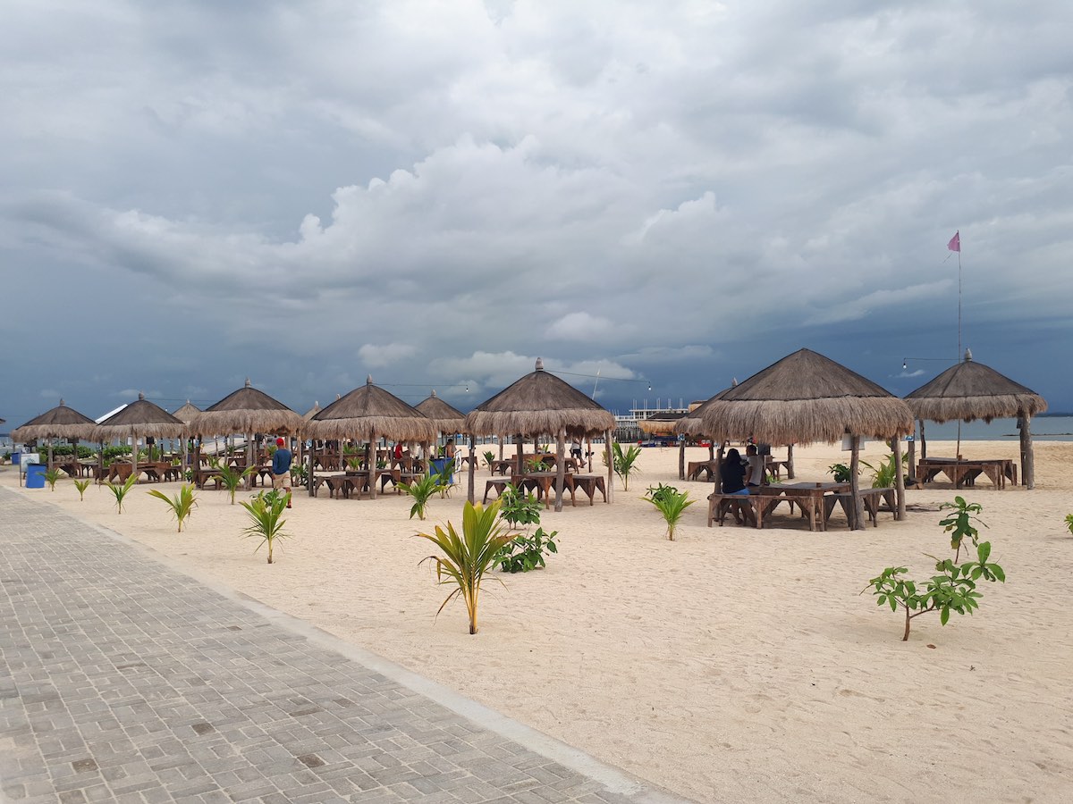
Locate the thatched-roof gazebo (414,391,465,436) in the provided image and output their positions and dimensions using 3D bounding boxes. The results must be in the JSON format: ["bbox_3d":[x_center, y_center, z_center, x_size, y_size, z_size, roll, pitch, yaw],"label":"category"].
[{"bbox_3d":[-4.124,1.199,33.968,3.500,3.280,3.500,-2,-2,39],"label":"thatched-roof gazebo"}]

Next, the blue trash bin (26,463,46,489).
[{"bbox_3d":[-17.024,2.514,28.453,0.570,0.810,0.570,0,-2,-31],"label":"blue trash bin"}]

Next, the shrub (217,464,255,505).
[{"bbox_3d":[-7.232,1.967,20.076,0.934,0.997,0.887,0,-2,-20],"label":"shrub"}]

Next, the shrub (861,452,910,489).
[{"bbox_3d":[8.675,1.698,20.777,1.120,1.040,1.050,-2,-2,23],"label":"shrub"}]

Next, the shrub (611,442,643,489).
[{"bbox_3d":[2.337,1.727,22.332,1.000,1.300,0.950,-1,-2,6],"label":"shrub"}]

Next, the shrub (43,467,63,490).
[{"bbox_3d":[-15.244,2.423,26.350,0.640,0.770,0.620,0,-2,-30],"label":"shrub"}]

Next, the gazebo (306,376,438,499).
[{"bbox_3d":[-4.484,0.908,22.627,3.250,3.220,3.250,-2,-2,40],"label":"gazebo"}]

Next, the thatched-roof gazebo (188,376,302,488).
[{"bbox_3d":[-8.767,0.957,25.404,3.300,3.296,3.300,0,-2,-19],"label":"thatched-roof gazebo"}]

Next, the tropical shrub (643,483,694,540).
[{"bbox_3d":[2.006,1.714,12.788,0.780,0.800,0.720,-1,-2,9],"label":"tropical shrub"}]

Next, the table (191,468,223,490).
[{"bbox_3d":[-9.494,2.259,24.308,0.950,0.570,1.000,0,-2,-21],"label":"table"}]

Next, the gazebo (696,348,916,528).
[{"bbox_3d":[4.842,0.583,14.939,3.500,3.080,3.500,-2,-2,40],"label":"gazebo"}]

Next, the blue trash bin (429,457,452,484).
[{"bbox_3d":[-2.969,2.171,26.164,0.600,0.830,0.570,-2,-2,39],"label":"blue trash bin"}]

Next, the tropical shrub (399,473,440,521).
[{"bbox_3d":[-2.268,1.832,16.222,0.860,0.920,0.800,-1,-2,-8],"label":"tropical shrub"}]

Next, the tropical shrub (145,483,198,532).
[{"bbox_3d":[-6.412,1.873,14.705,0.882,0.838,0.838,0,-2,-24],"label":"tropical shrub"}]

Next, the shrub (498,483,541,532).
[{"bbox_3d":[-0.322,1.776,14.370,0.780,0.820,0.740,-1,-2,-1],"label":"shrub"}]

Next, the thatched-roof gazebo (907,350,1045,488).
[{"bbox_3d":[10.482,0.390,20.271,3.300,3.312,3.300,-2,-2,27],"label":"thatched-roof gazebo"}]

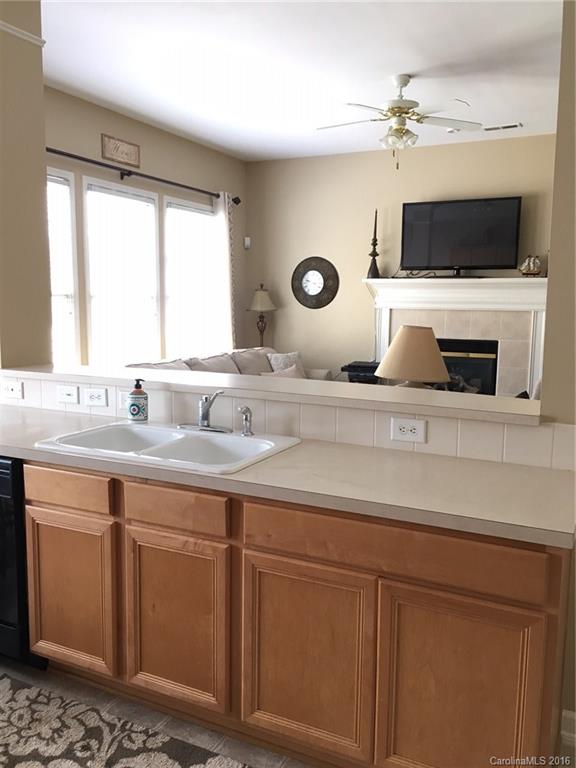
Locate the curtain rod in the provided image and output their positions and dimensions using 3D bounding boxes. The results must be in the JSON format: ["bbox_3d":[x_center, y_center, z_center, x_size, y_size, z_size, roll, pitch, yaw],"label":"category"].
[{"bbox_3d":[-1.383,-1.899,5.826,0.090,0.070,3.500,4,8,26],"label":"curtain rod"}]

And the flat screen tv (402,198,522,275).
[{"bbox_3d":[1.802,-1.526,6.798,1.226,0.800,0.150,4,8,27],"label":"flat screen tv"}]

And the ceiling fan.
[{"bbox_3d":[0.823,-1.970,4.687,1.270,0.510,1.270,4,8,26],"label":"ceiling fan"}]

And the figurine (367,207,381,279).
[{"bbox_3d":[0.975,-1.558,7.215,0.136,0.770,0.136,4,8,27],"label":"figurine"}]

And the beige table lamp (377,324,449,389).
[{"bbox_3d":[0.641,0.032,3.401,0.395,0.680,0.395,4,8,26],"label":"beige table lamp"}]

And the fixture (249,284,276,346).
[{"bbox_3d":[-0.297,-0.314,7.332,0.400,1.620,0.400,4,8,26],"label":"fixture"}]

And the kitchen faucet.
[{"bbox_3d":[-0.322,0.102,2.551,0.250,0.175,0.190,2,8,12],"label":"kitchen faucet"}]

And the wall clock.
[{"bbox_3d":[0.309,-1.155,7.343,0.600,0.600,0.050,4,8,26],"label":"wall clock"}]

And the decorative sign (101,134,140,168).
[{"bbox_3d":[-1.550,-2.167,6.020,0.020,0.218,0.523,4,8,27],"label":"decorative sign"}]

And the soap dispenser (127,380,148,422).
[{"bbox_3d":[-0.652,0.073,2.785,0.086,0.180,0.085,1,7,0],"label":"soap dispenser"}]

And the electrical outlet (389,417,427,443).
[{"bbox_3d":[0.435,0.168,2.313,0.130,0.083,0.012,4,8,26],"label":"electrical outlet"}]

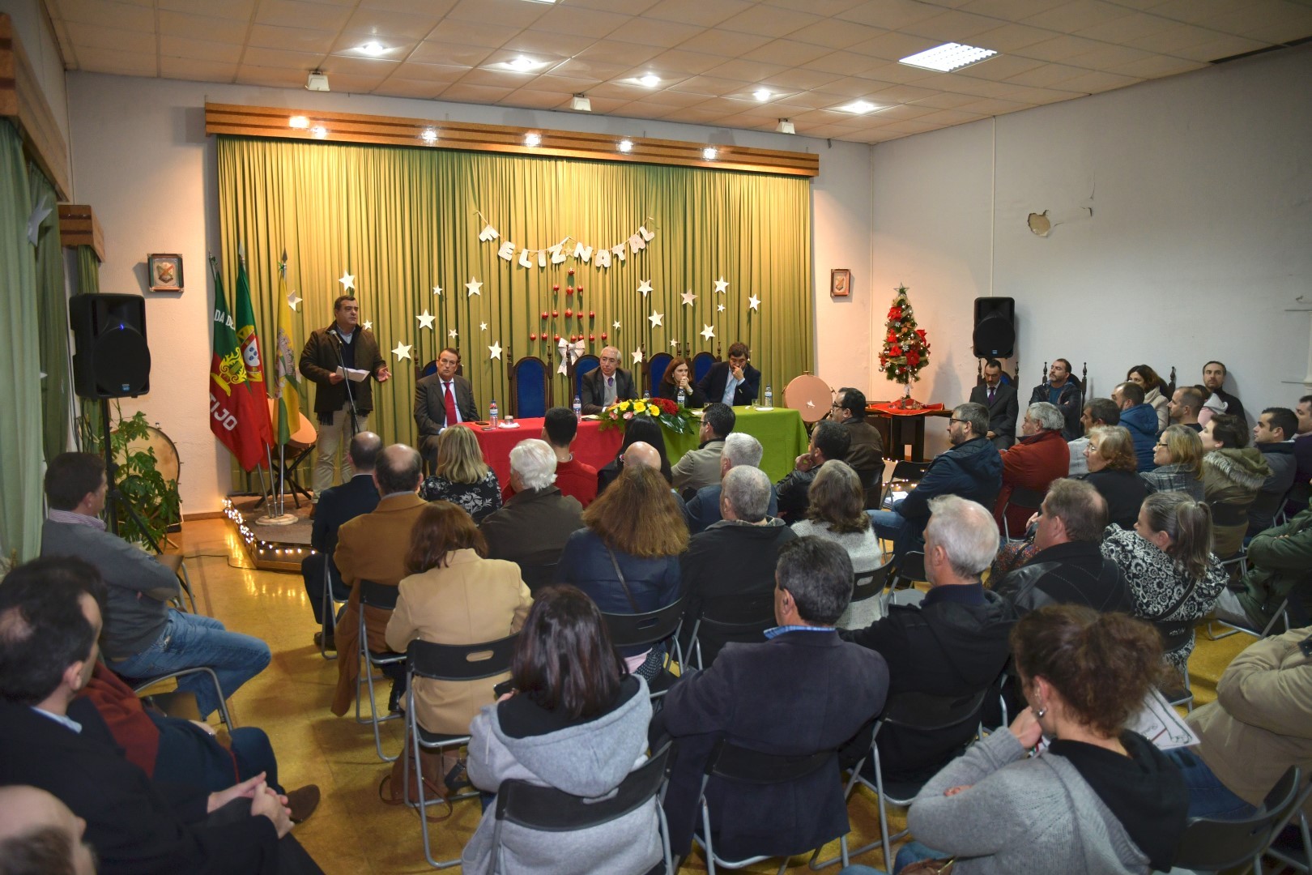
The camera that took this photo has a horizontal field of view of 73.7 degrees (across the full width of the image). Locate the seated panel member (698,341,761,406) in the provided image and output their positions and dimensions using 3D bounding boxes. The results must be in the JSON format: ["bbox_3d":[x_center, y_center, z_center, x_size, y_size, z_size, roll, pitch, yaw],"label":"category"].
[{"bbox_3d":[0.703,-0.251,8.402,0.580,1.280,0.750,-3,9,-16],"label":"seated panel member"}]

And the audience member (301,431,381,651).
[{"bbox_3d":[-1.580,0.559,4.698,0.570,1.230,0.760,-6,10,-29],"label":"audience member"}]

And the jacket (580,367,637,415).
[{"bbox_3d":[-0.392,-0.291,7.650,0.540,0.630,0.420,-3,9,-18],"label":"jacket"}]

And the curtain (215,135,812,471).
[{"bbox_3d":[-0.954,-1.271,8.933,6.250,3.080,0.250,-4,9,-26],"label":"curtain"}]

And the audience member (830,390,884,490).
[{"bbox_3d":[1.269,0.278,6.464,0.520,1.318,0.780,-6,10,-33],"label":"audience member"}]

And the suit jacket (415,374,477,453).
[{"bbox_3d":[-1.665,-0.180,7.099,0.550,0.660,0.380,-4,9,-24],"label":"suit jacket"}]

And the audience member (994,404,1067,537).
[{"bbox_3d":[2.301,0.402,5.692,0.540,1.300,0.780,-6,10,-33],"label":"audience member"}]

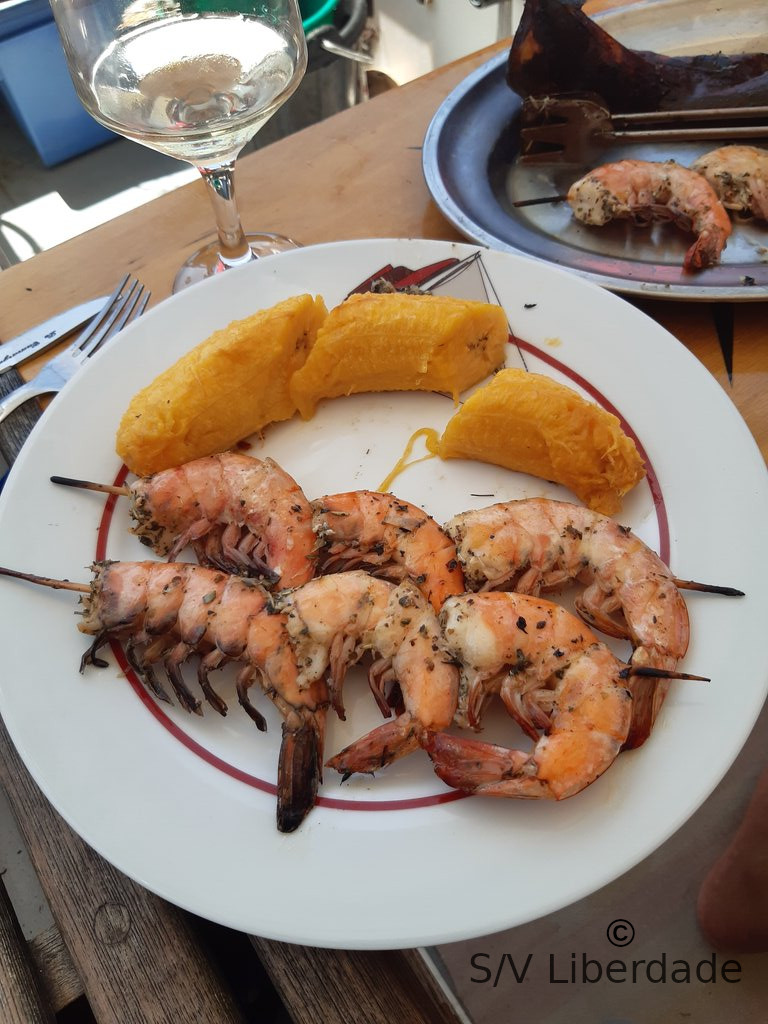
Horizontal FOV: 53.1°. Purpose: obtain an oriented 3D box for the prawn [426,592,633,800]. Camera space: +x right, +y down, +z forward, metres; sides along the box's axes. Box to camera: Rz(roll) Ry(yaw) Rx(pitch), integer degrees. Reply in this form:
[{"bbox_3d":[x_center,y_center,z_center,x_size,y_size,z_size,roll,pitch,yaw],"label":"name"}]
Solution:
[{"bbox_3d":[0.042,0.051,0.221,0.057,0.025,0.058,5,59,7],"label":"prawn"}]

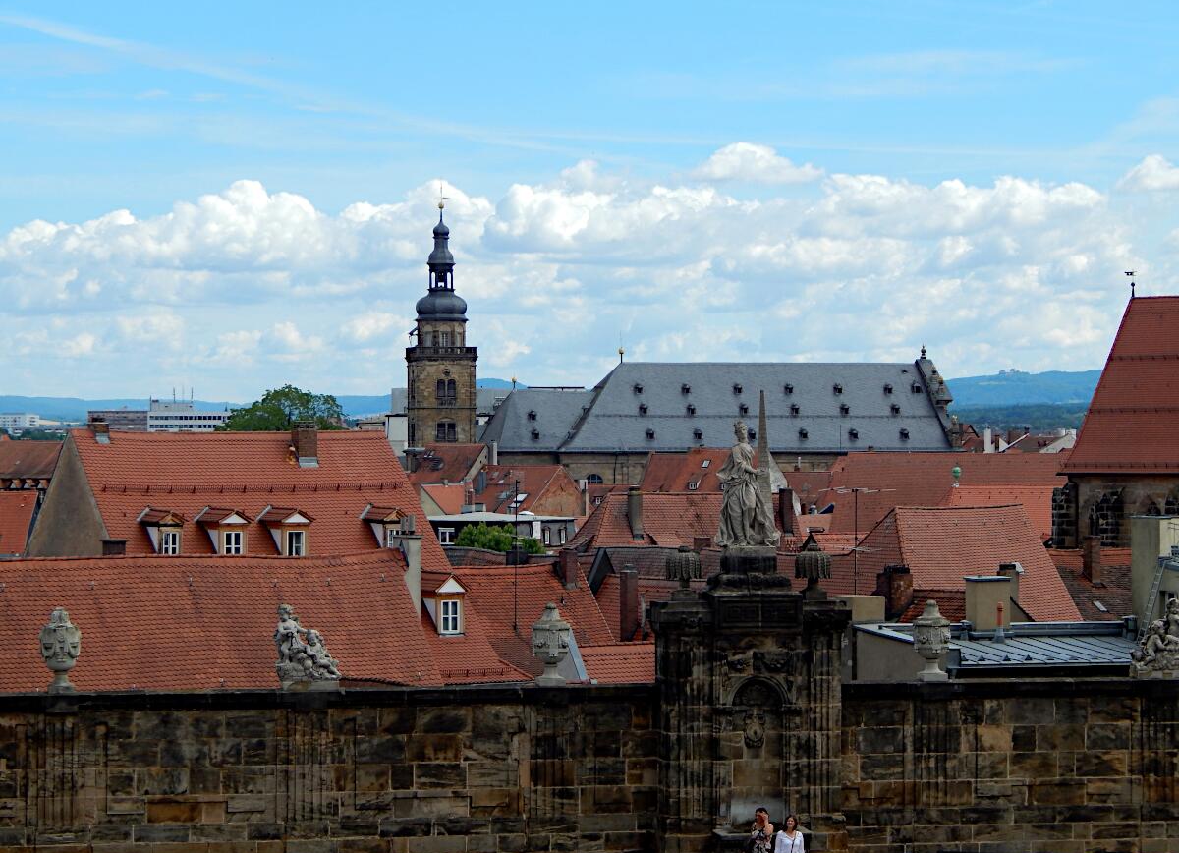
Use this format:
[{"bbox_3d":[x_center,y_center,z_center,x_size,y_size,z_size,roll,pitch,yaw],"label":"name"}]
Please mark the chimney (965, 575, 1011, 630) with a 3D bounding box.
[{"bbox_3d":[11.697,5.192,105.000,1.100,1.600,1.080,0,0,-10],"label":"chimney"}]

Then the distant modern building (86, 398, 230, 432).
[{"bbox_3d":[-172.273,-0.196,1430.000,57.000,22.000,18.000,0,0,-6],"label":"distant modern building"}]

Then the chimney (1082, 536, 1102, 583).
[{"bbox_3d":[22.203,5.860,158.000,0.540,2.100,0.520,0,0,-36],"label":"chimney"}]

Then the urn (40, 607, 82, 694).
[{"bbox_3d":[-8.418,3.572,56.900,0.660,1.390,0.660,0,0,-9],"label":"urn"}]

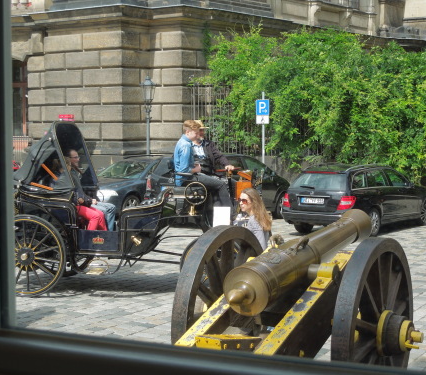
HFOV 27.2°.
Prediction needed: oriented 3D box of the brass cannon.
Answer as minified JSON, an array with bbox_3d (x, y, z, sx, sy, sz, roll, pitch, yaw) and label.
[{"bbox_3d":[0.463,1.016,6.391,1.920,1.480,3.570,2,4,30],"label":"brass cannon"}]

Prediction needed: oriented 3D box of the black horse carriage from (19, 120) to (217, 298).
[{"bbox_3d":[-1.177,0.258,12.140,3.620,2.300,1.750,1,4,11],"label":"black horse carriage"}]

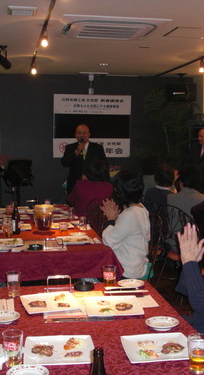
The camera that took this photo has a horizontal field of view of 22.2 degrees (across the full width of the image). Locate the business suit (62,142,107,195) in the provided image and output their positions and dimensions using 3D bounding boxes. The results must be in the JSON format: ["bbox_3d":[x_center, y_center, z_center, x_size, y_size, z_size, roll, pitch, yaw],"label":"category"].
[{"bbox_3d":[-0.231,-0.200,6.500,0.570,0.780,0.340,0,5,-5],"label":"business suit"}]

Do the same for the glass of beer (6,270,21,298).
[{"bbox_3d":[-0.460,0.509,2.709,0.073,0.119,0.073,0,5,0],"label":"glass of beer"}]

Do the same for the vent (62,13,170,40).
[{"bbox_3d":[0.063,-1.514,4.980,0.950,0.050,0.950,-1,5,-10],"label":"vent"}]

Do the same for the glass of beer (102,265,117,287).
[{"bbox_3d":[0.042,0.494,2.924,0.073,0.109,0.073,0,5,0],"label":"glass of beer"}]

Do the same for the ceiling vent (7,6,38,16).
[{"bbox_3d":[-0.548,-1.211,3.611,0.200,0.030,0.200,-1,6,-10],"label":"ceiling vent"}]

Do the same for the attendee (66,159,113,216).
[{"bbox_3d":[-0.162,0.351,5.541,0.460,1.327,0.600,-5,8,-44],"label":"attendee"}]

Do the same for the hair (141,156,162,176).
[{"bbox_3d":[0.543,-0.236,5.700,0.190,0.220,0.210,-2,6,-24],"label":"hair"}]

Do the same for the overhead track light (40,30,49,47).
[{"bbox_3d":[-0.443,-1.152,4.020,0.060,0.125,0.060,-1,6,-10],"label":"overhead track light"}]

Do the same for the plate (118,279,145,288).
[{"bbox_3d":[0.169,0.551,2.971,0.150,0.028,0.150,0,6,0],"label":"plate"}]

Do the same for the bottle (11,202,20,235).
[{"bbox_3d":[-0.747,0.263,4.496,0.075,0.282,0.075,0,5,0],"label":"bottle"}]

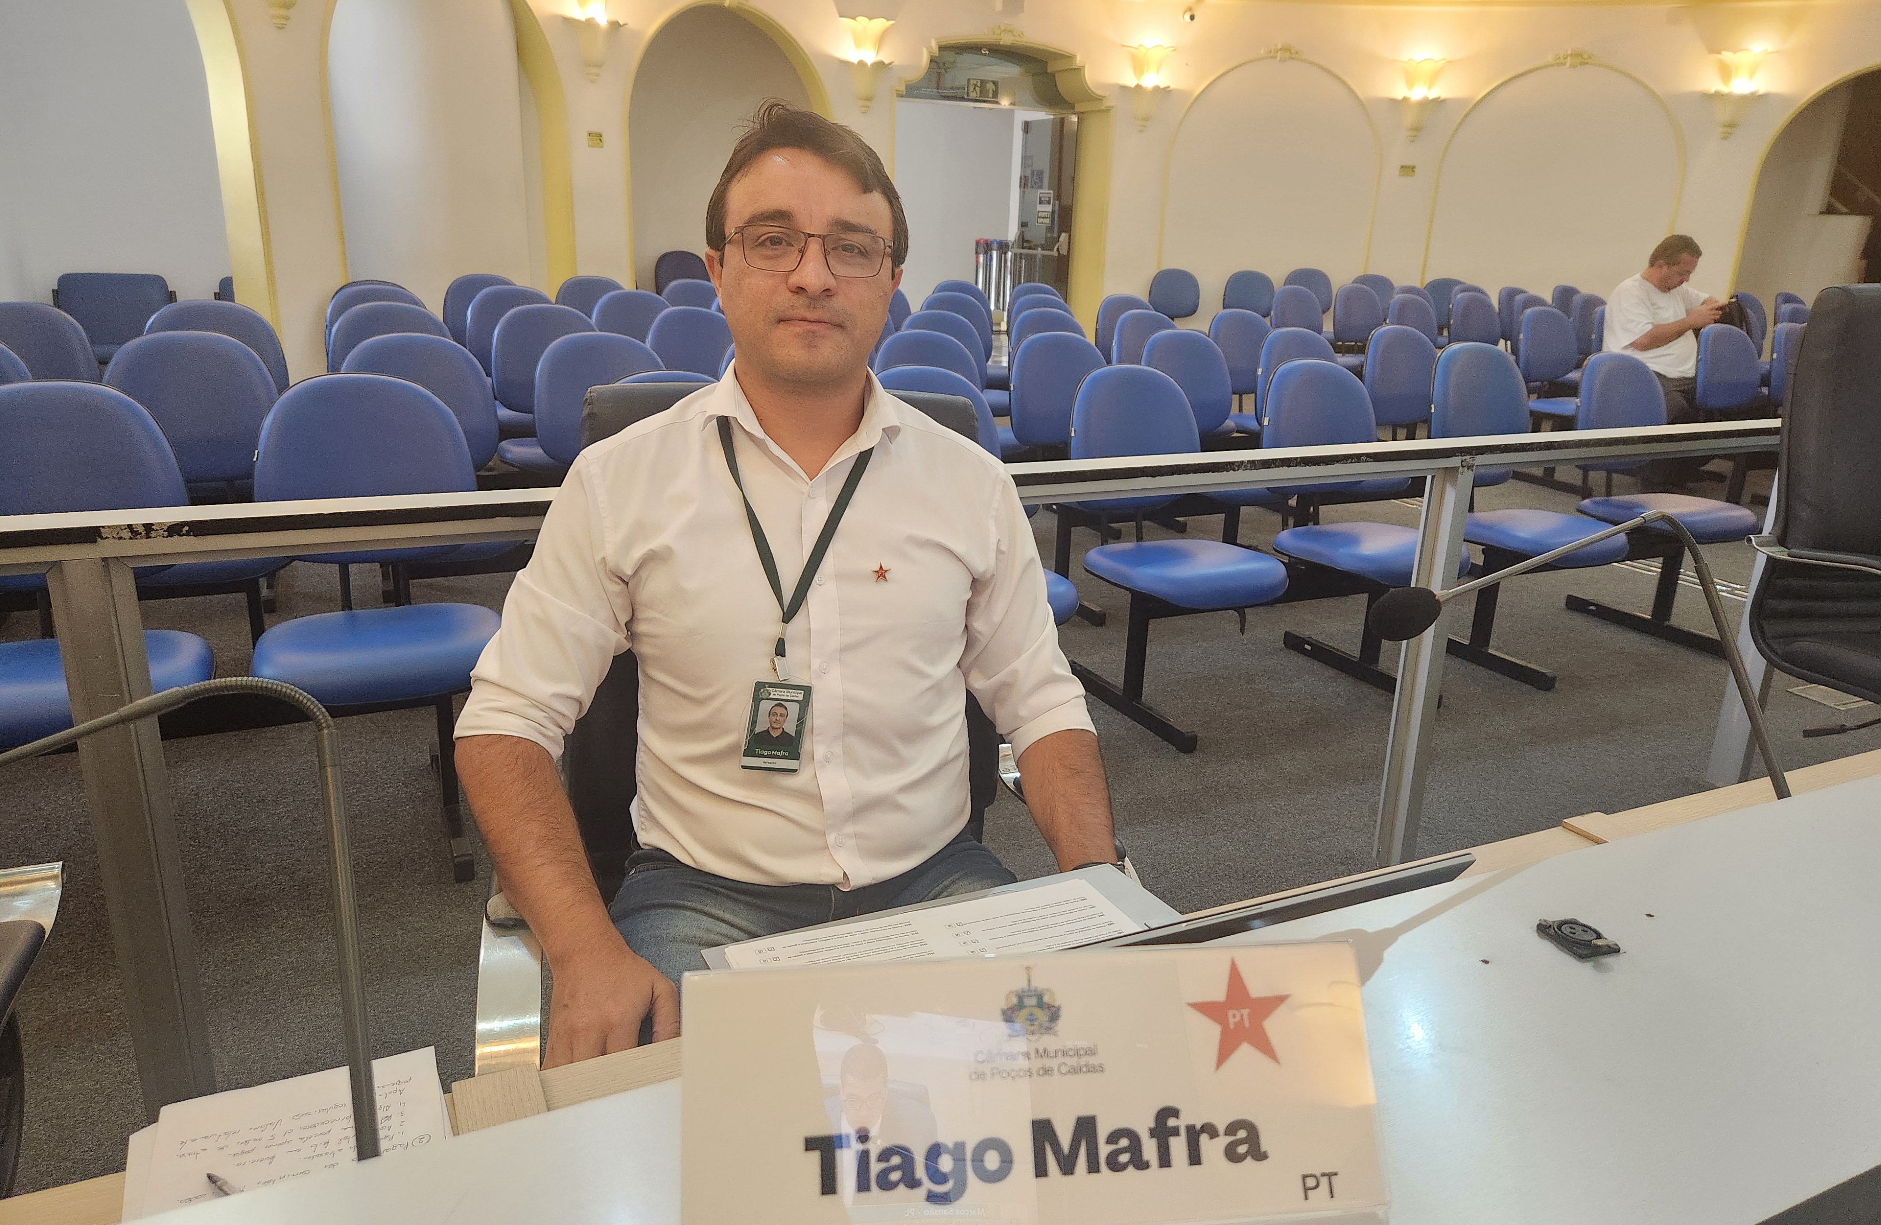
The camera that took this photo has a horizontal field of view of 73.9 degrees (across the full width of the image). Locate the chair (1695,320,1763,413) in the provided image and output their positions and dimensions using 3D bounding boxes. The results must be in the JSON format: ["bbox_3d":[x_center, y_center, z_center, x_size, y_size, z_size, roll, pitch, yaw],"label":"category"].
[{"bbox_3d":[3.519,-0.786,5.398,0.460,0.870,0.550,-7,20,-26],"label":"chair"}]

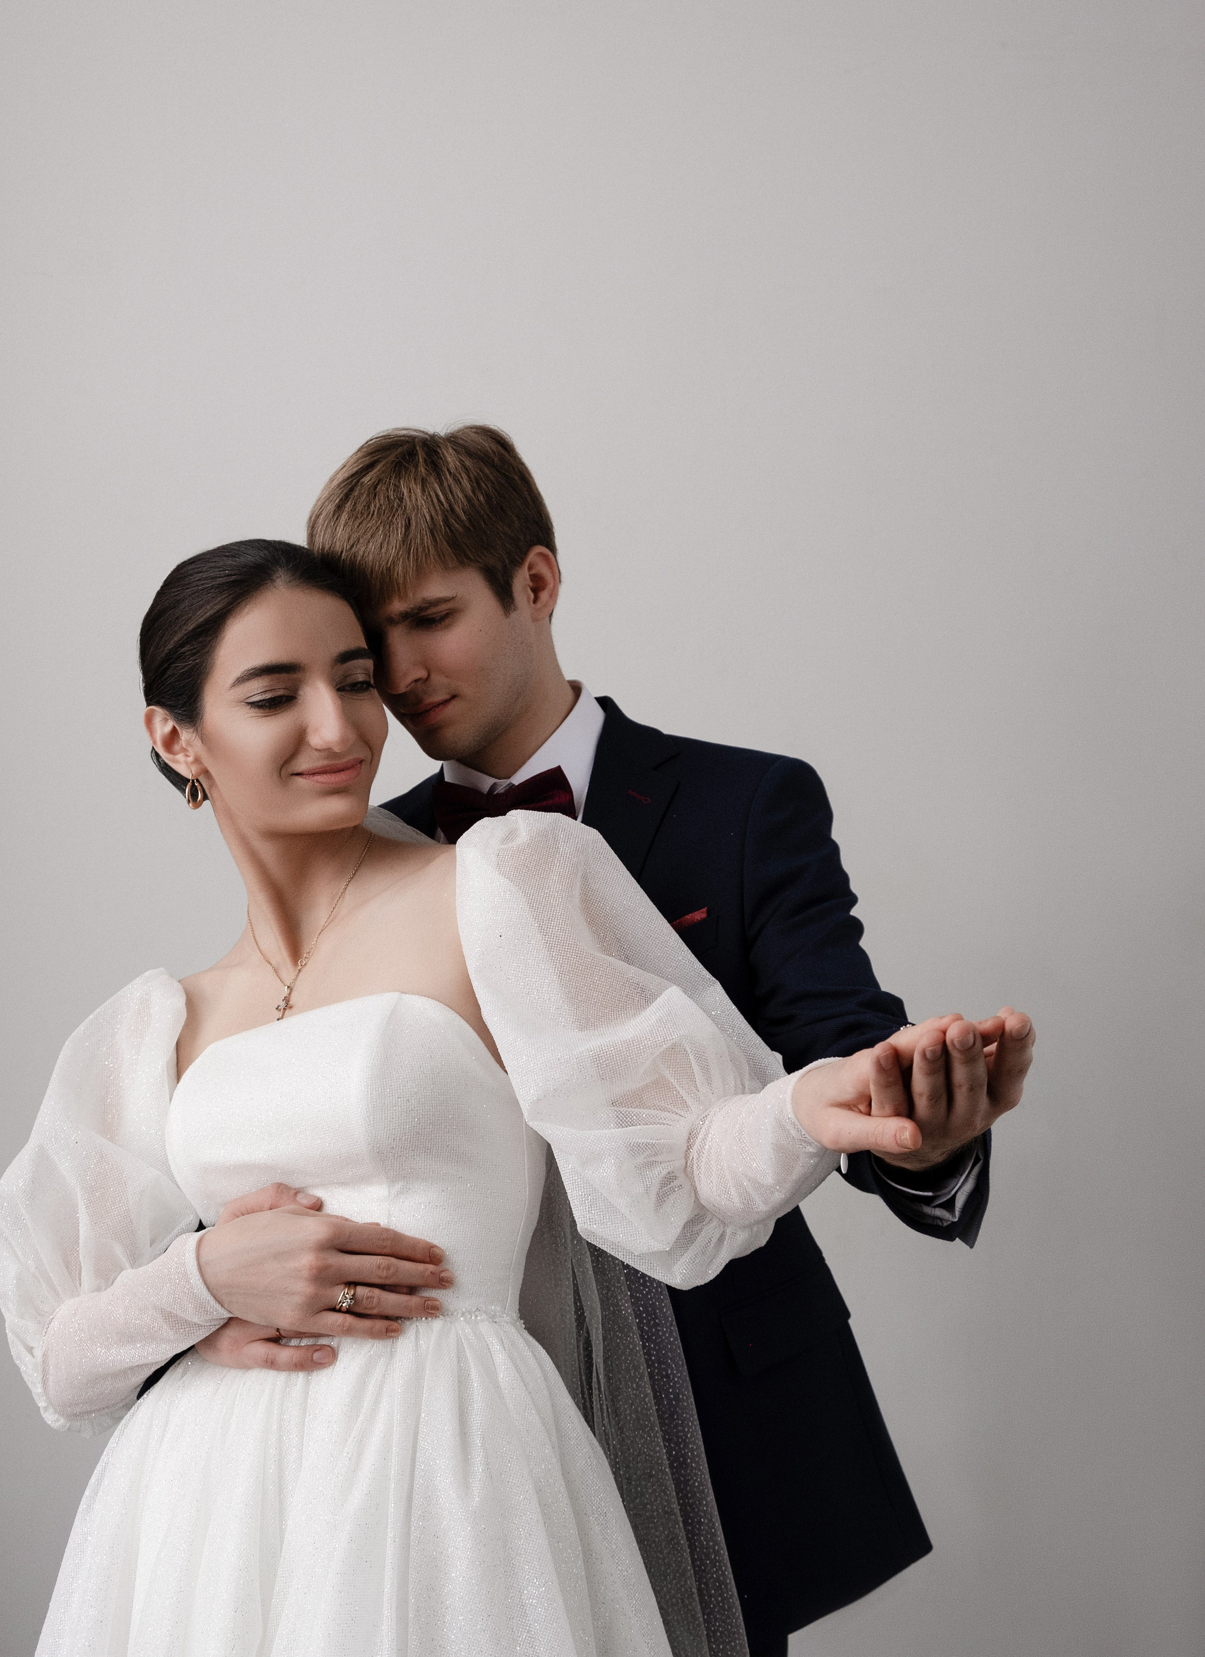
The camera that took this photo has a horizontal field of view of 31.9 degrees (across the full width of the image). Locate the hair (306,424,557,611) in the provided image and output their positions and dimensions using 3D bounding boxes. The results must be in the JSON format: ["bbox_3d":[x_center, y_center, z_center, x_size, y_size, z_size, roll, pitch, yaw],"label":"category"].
[{"bbox_3d":[-0.133,-0.243,1.690,0.175,0.175,0.215,-1,25,40],"label":"hair"}]

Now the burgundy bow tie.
[{"bbox_3d":[-0.076,-0.019,1.655,0.120,0.054,0.035,-7,3,23],"label":"burgundy bow tie"}]

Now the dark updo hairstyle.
[{"bbox_3d":[-0.263,-0.128,1.610,0.165,0.200,0.215,-8,-1,-25],"label":"dark updo hairstyle"}]

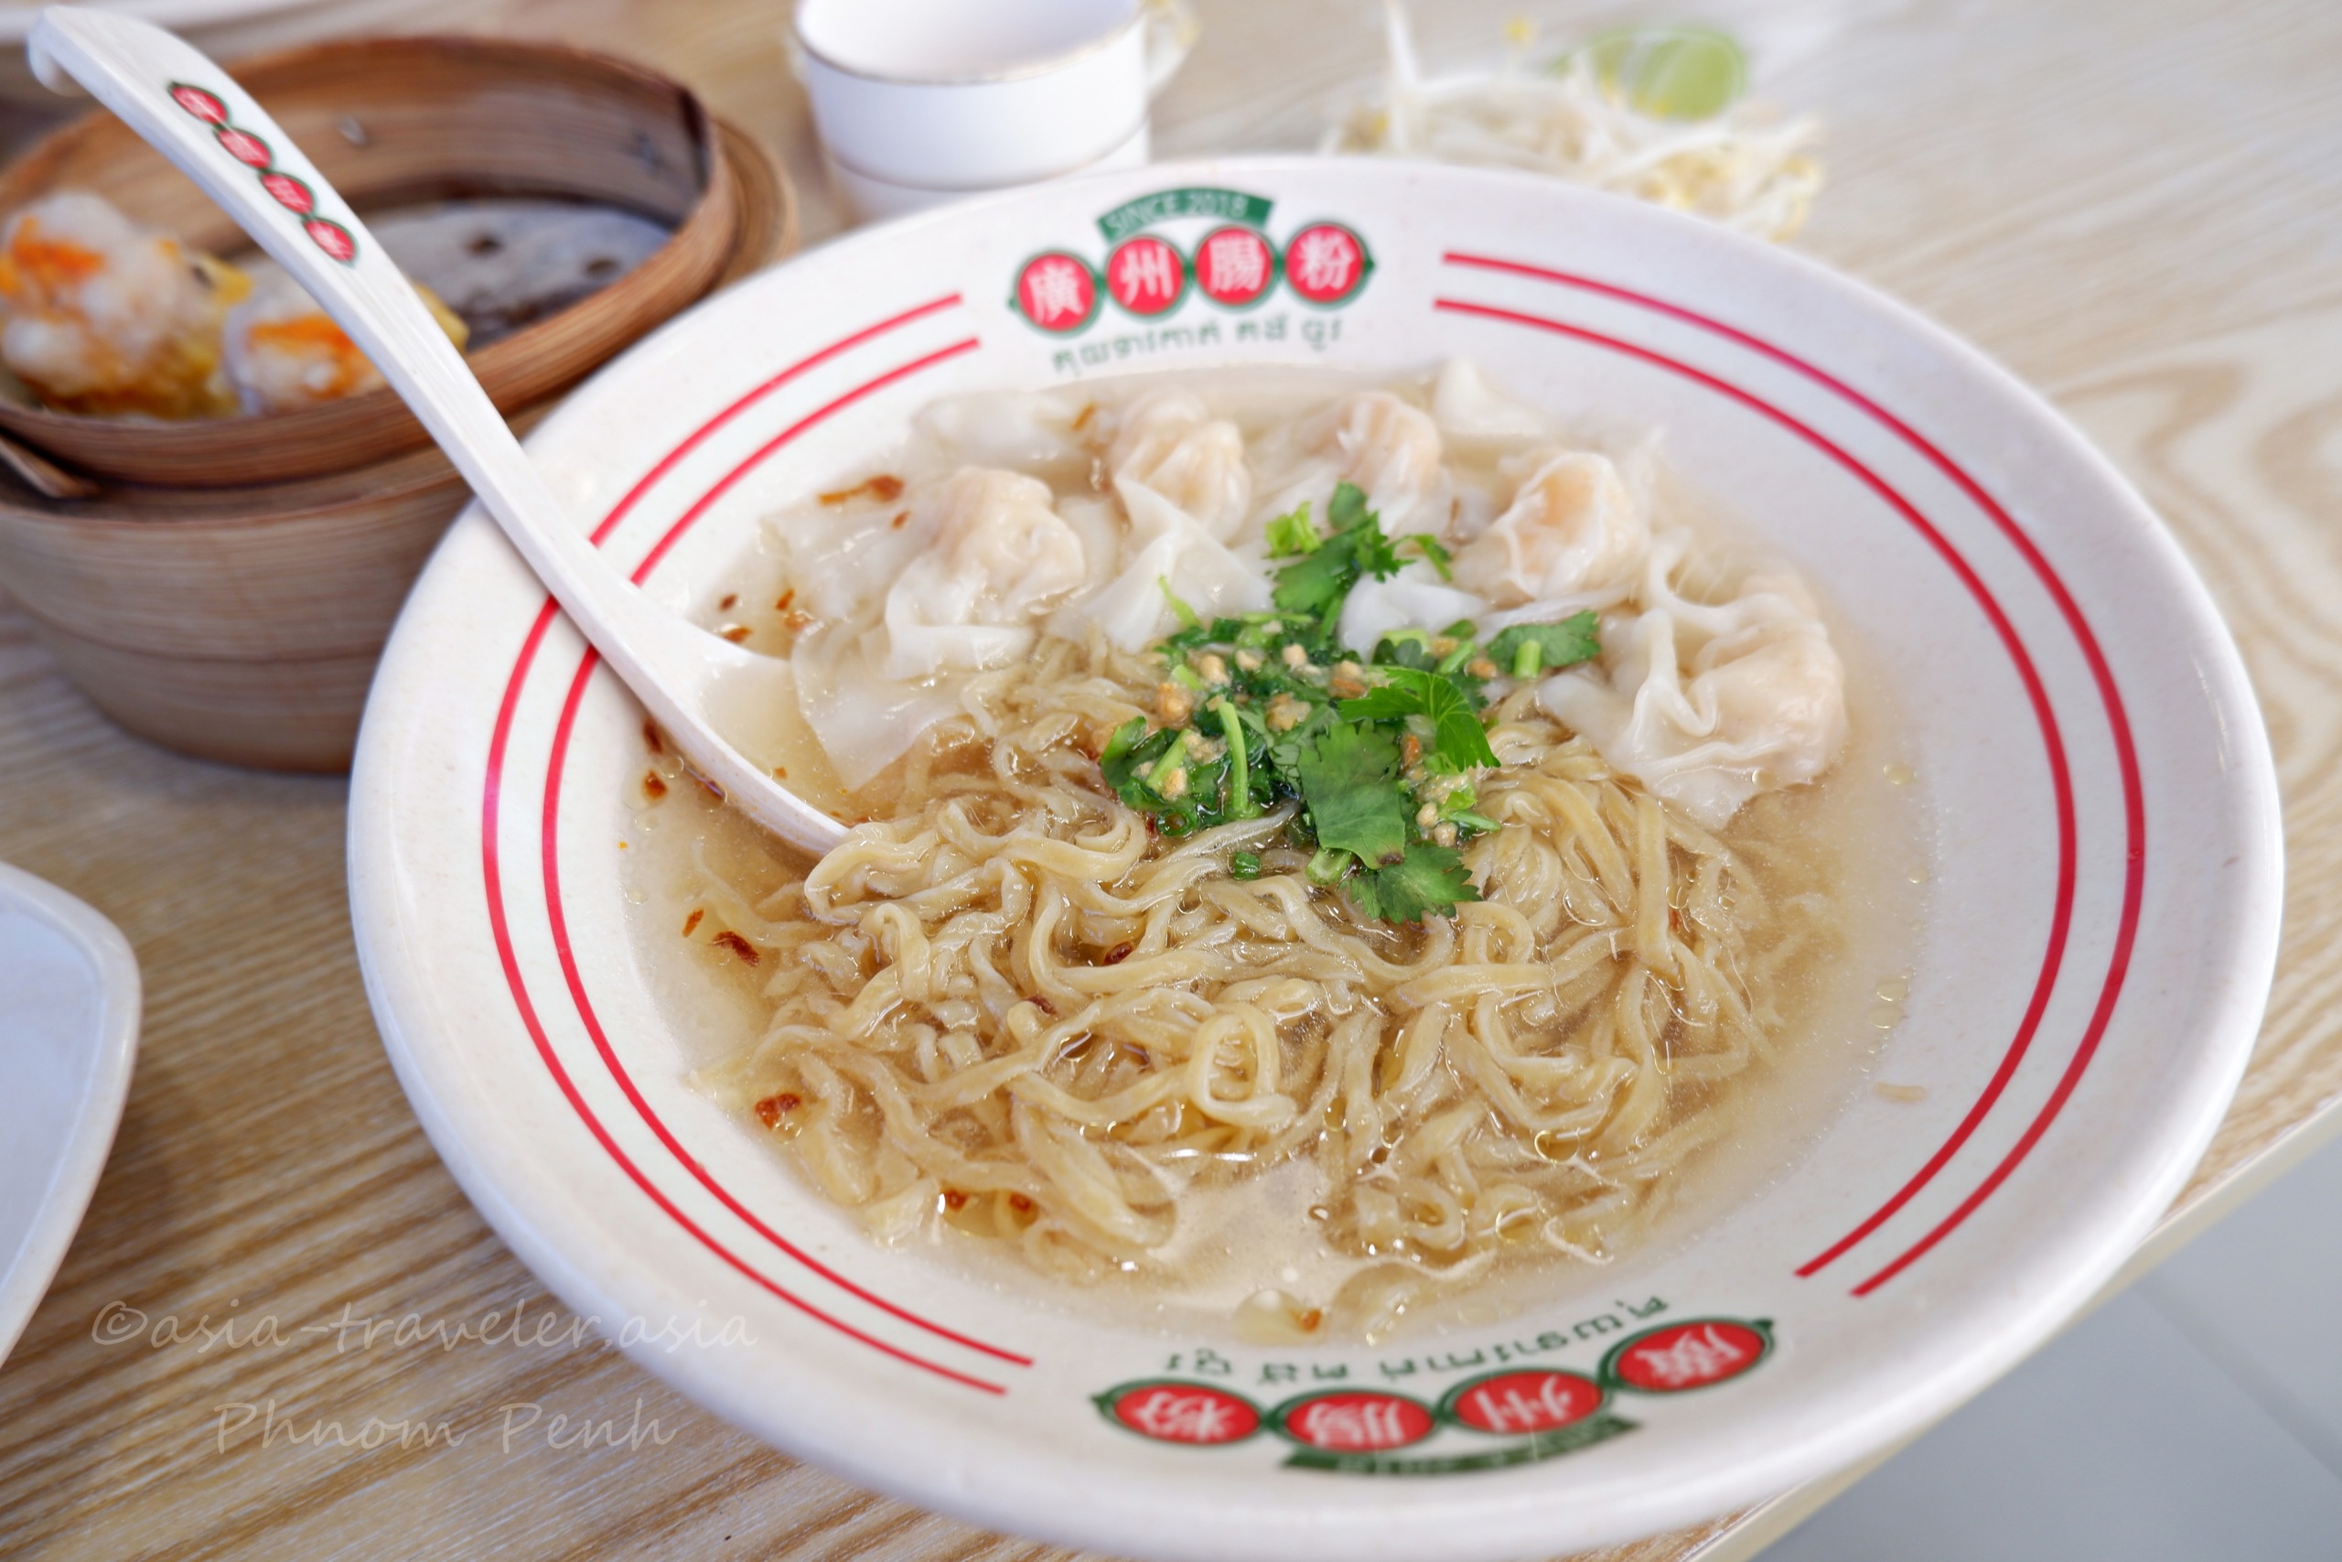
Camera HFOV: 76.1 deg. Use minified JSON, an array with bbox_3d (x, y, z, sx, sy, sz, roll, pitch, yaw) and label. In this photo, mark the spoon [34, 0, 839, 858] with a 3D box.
[{"bbox_3d":[-0.090,-0.042,0.213,0.168,0.040,0.043,39,35,-3],"label":"spoon"}]

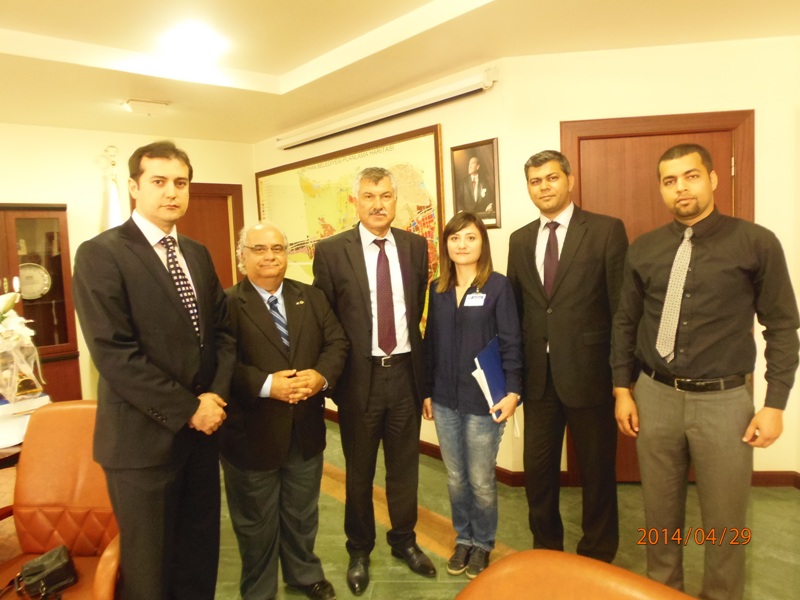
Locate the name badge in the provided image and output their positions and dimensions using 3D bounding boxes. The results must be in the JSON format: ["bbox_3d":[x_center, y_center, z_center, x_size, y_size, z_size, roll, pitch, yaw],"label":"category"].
[{"bbox_3d":[0.317,0.000,2.330,0.086,0.056,0.010,0,-2,9],"label":"name badge"}]

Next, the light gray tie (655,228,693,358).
[{"bbox_3d":[0.941,-0.016,1.885,0.078,0.465,0.065,12,13,35],"label":"light gray tie"}]

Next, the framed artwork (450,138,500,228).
[{"bbox_3d":[0.434,-0.663,3.249,0.030,0.500,0.356,-8,7,-42],"label":"framed artwork"}]

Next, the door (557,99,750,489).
[{"bbox_3d":[1.440,0.035,3.124,1.030,2.074,0.100,-2,5,6],"label":"door"}]

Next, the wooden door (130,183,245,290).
[{"bbox_3d":[-1.786,0.025,4.902,0.981,2.083,0.100,-8,7,-42],"label":"wooden door"}]

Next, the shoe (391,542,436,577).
[{"bbox_3d":[0.054,1.148,2.510,0.275,0.105,0.100,2,7,43],"label":"shoe"}]

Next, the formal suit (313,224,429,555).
[{"bbox_3d":[-0.123,0.400,2.430,0.510,1.480,0.310,-4,5,-13],"label":"formal suit"}]

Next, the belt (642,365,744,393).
[{"bbox_3d":[1.079,0.286,2.040,0.345,0.065,0.255,1,7,37],"label":"belt"}]

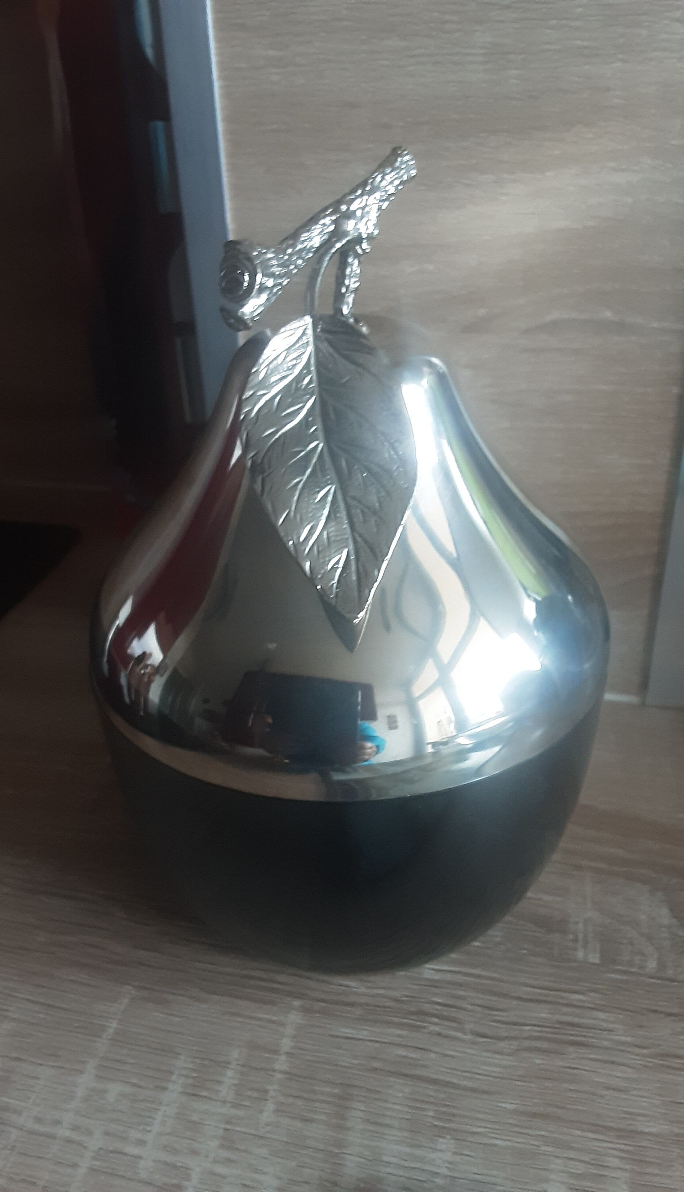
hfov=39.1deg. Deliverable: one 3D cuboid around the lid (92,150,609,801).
[{"bbox_3d":[-0.001,-0.047,0.262,0.154,0.134,0.154,0,30,5],"label":"lid"}]

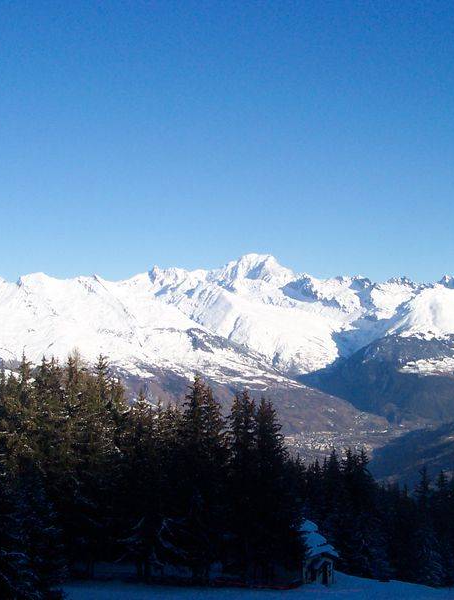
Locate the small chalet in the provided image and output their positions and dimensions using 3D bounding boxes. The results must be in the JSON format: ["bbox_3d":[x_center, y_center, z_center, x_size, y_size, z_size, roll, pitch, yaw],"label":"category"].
[{"bbox_3d":[7.811,21.164,80.000,2.309,4.899,2.655,1,-3,-14],"label":"small chalet"}]

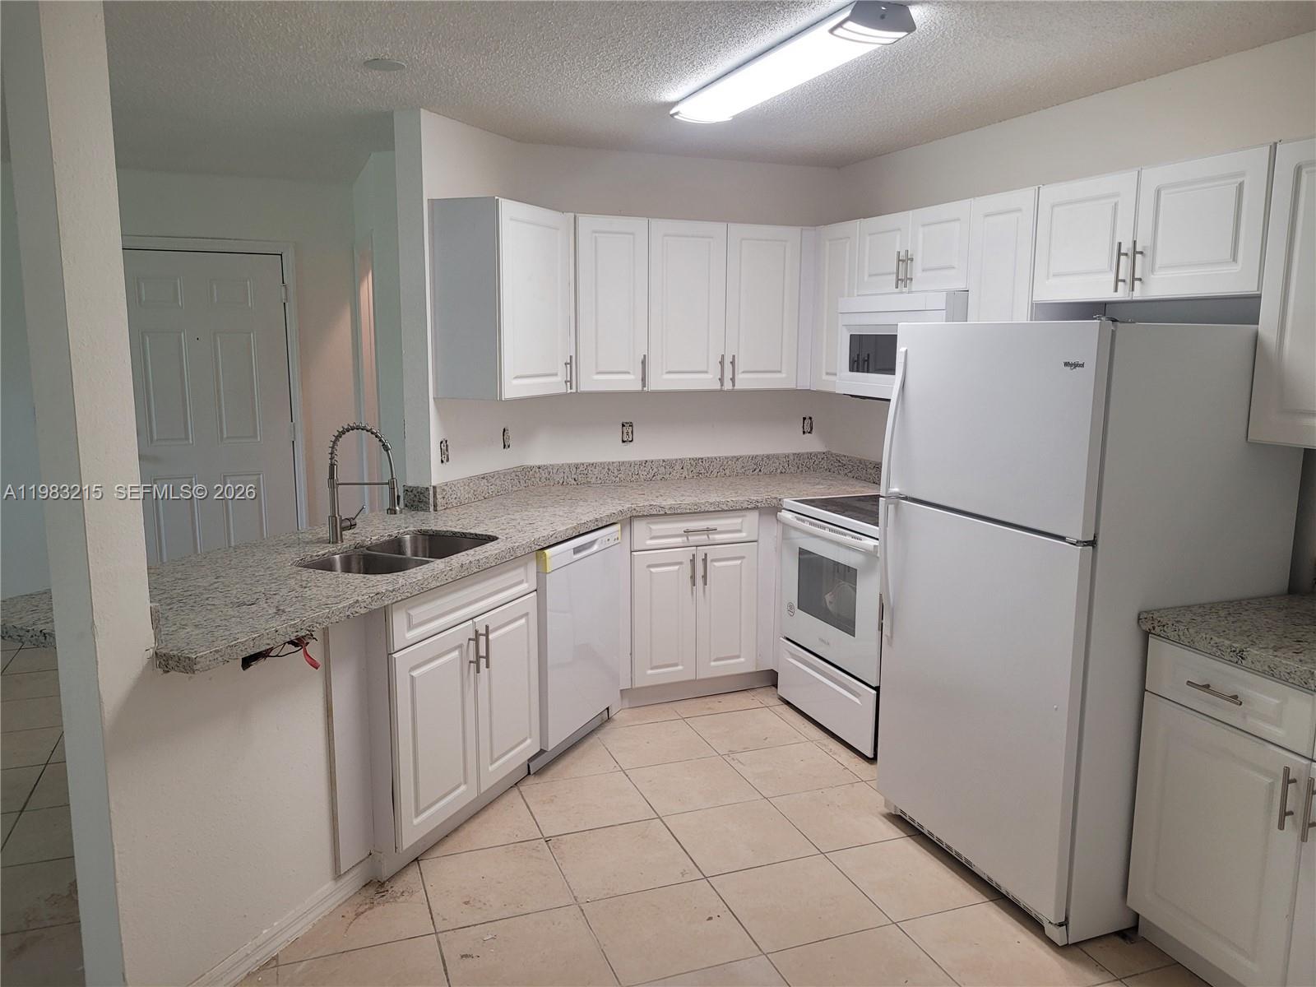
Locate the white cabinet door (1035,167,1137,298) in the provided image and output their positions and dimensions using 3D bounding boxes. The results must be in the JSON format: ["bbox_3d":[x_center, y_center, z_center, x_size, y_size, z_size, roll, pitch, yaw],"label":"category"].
[{"bbox_3d":[1.332,-0.791,3.084,0.020,0.363,0.409,-3,9,-20],"label":"white cabinet door"}]

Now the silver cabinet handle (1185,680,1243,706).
[{"bbox_3d":[1.354,0.483,2.393,0.035,0.012,0.150,-3,10,-22],"label":"silver cabinet handle"}]

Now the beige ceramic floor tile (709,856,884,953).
[{"bbox_3d":[0.410,1.200,2.906,0.400,0.010,0.400,-3,9,-20],"label":"beige ceramic floor tile"}]

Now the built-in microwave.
[{"bbox_3d":[1.117,-0.608,4.109,0.400,0.425,0.755,-3,10,-22],"label":"built-in microwave"}]

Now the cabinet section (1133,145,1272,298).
[{"bbox_3d":[1.530,-0.751,2.794,0.022,0.380,0.409,-3,10,-22],"label":"cabinet section"}]

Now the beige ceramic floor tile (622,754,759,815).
[{"bbox_3d":[0.130,1.095,3.708,0.405,0.010,0.405,-3,10,-20],"label":"beige ceramic floor tile"}]

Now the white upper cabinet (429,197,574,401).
[{"bbox_3d":[-0.632,-0.772,4.004,0.321,0.749,0.520,4,10,22],"label":"white upper cabinet"}]

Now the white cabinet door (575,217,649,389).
[{"bbox_3d":[-0.199,-0.822,4.344,0.321,0.750,0.022,-3,10,-22],"label":"white cabinet door"}]

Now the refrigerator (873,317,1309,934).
[{"bbox_3d":[1.244,0.328,3.031,0.792,1.681,0.836,-3,9,-20],"label":"refrigerator"}]

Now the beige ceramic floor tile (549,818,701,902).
[{"bbox_3d":[-0.113,1.167,3.159,0.404,0.010,0.404,-3,10,-20],"label":"beige ceramic floor tile"}]

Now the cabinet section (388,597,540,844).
[{"bbox_3d":[-0.841,0.699,3.393,0.520,0.613,0.792,4,10,24],"label":"cabinet section"}]

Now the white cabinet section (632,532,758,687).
[{"bbox_3d":[0.075,0.483,4.674,0.609,0.645,0.520,-4,9,-22],"label":"white cabinet section"}]

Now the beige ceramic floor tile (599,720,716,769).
[{"bbox_3d":[-0.012,1.033,4.089,0.405,0.010,0.405,-3,10,-20],"label":"beige ceramic floor tile"}]

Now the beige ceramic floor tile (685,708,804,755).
[{"bbox_3d":[0.371,1.002,4.192,0.404,0.010,0.404,-3,10,-20],"label":"beige ceramic floor tile"}]

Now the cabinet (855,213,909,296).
[{"bbox_3d":[0.952,-0.996,4.135,0.019,0.321,0.366,-3,10,-20],"label":"cabinet"}]

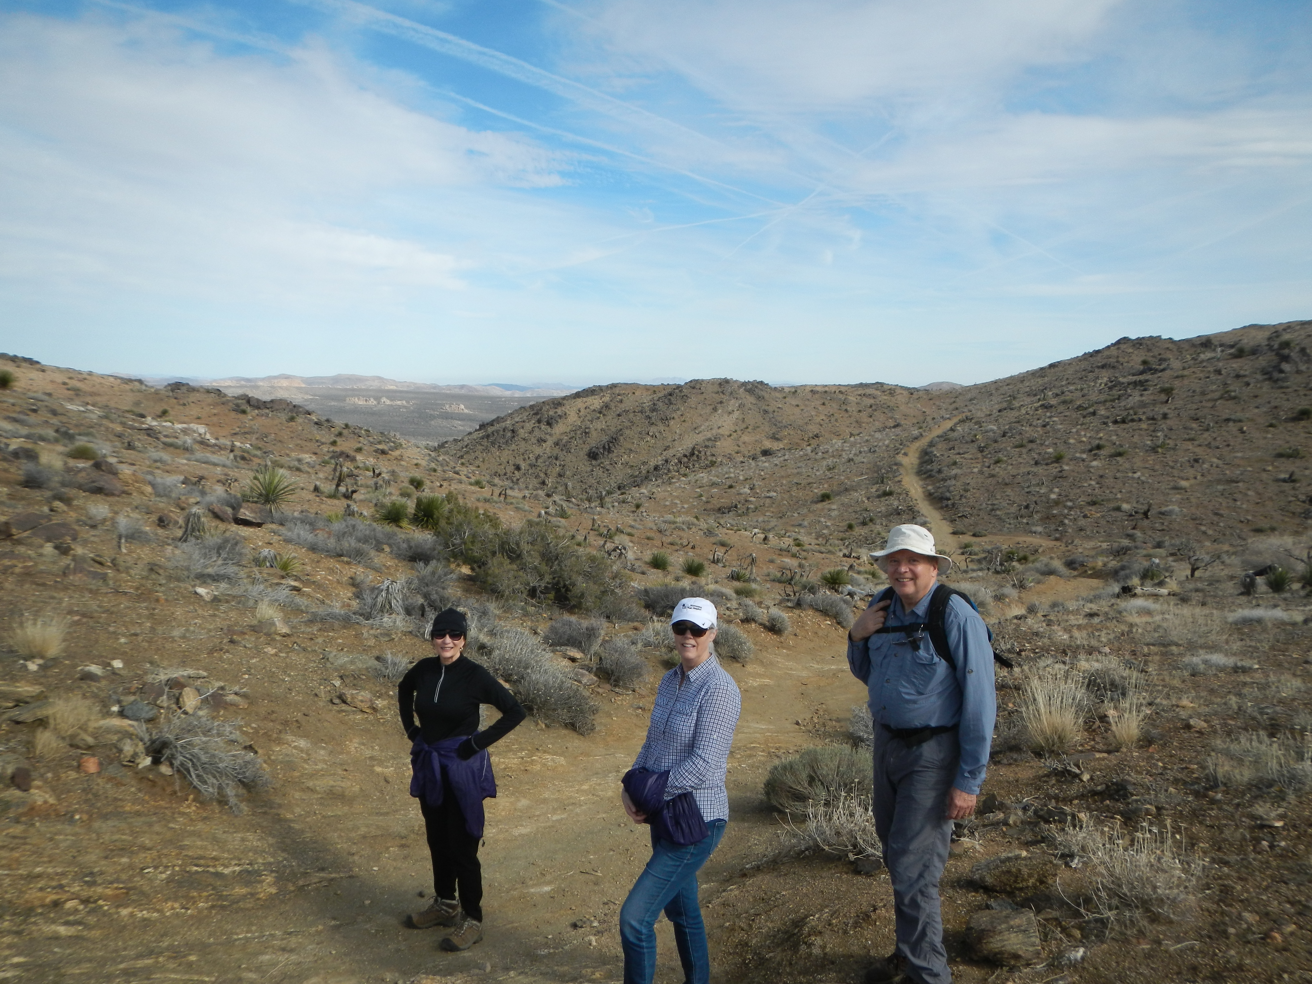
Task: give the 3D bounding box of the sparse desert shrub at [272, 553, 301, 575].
[{"bbox_3d":[-4.387,0.852,12.600,0.365,0.217,0.347,-2,6,-19],"label":"sparse desert shrub"}]

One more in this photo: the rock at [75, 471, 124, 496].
[{"bbox_3d":[-8.907,-0.131,17.000,0.755,0.344,0.566,-3,6,-28],"label":"rock"}]

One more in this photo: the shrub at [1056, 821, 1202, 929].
[{"bbox_3d":[2.151,1.723,4.850,0.640,0.380,0.550,3,6,24],"label":"shrub"}]

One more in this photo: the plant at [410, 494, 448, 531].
[{"bbox_3d":[-3.958,0.348,18.500,0.643,0.591,0.643,-1,6,-12],"label":"plant"}]

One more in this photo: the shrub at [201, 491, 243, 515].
[{"bbox_3d":[-6.544,0.162,16.000,0.649,0.331,0.552,-2,6,-22],"label":"shrub"}]

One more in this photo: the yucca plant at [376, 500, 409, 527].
[{"bbox_3d":[-4.666,0.381,18.800,0.599,0.405,0.599,-1,6,-14],"label":"yucca plant"}]

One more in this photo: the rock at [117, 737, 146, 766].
[{"bbox_3d":[-3.507,1.738,7.100,0.190,0.180,0.170,-3,7,-27],"label":"rock"}]

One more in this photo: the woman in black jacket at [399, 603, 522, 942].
[{"bbox_3d":[-0.956,1.405,5.310,0.600,1.670,0.420,1,6,12],"label":"woman in black jacket"}]

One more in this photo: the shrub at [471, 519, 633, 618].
[{"bbox_3d":[-1.393,0.943,14.000,2.150,1.200,1.800,-1,6,-6],"label":"shrub"}]

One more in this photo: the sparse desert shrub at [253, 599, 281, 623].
[{"bbox_3d":[-4.136,1.266,11.300,0.300,0.260,0.280,-2,6,-20],"label":"sparse desert shrub"}]

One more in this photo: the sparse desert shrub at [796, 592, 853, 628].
[{"bbox_3d":[2.460,1.722,15.500,0.820,0.480,0.650,1,6,9],"label":"sparse desert shrub"}]

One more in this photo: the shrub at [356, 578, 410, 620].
[{"bbox_3d":[-3.140,1.231,12.200,0.636,0.396,0.573,-1,6,-15],"label":"shrub"}]

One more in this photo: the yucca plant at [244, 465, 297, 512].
[{"bbox_3d":[-6.528,-0.070,18.000,0.900,0.800,0.880,-2,6,-20],"label":"yucca plant"}]

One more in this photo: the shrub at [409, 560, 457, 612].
[{"bbox_3d":[-2.731,1.149,13.000,0.580,0.610,0.550,-1,6,-12],"label":"shrub"}]

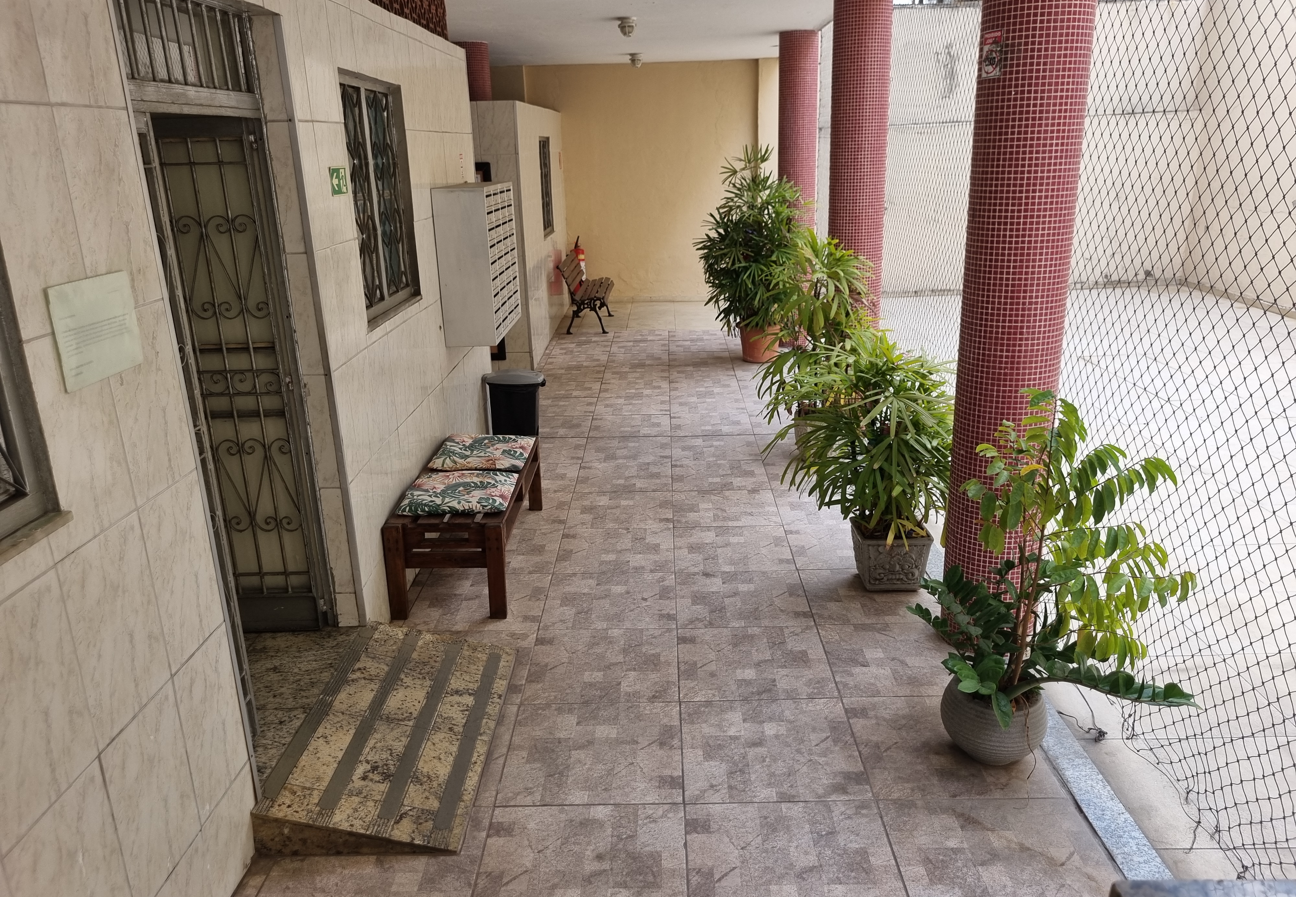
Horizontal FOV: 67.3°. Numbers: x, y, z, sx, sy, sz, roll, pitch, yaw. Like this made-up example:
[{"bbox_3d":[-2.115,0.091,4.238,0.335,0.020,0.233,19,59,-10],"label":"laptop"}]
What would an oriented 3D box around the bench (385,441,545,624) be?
[{"bbox_3d":[-0.876,0.336,4.985,0.538,0.469,1.452,-1,17,1],"label":"bench"}]

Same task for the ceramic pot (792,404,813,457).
[{"bbox_3d":[1.171,-0.075,6.427,0.333,0.272,0.333,-2,17,1],"label":"ceramic pot"}]

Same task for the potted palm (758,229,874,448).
[{"bbox_3d":[1.068,-0.657,6.260,0.714,1.488,0.696,-1,17,1],"label":"potted palm"}]

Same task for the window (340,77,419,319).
[{"bbox_3d":[-1.256,-1.143,4.495,0.079,1.041,0.962,-1,17,1],"label":"window"}]

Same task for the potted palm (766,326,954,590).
[{"bbox_3d":[0.960,0.041,4.467,0.847,1.228,0.786,-1,17,1],"label":"potted palm"}]

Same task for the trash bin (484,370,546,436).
[{"bbox_3d":[-0.923,-0.315,7.004,0.399,0.514,0.284,-1,17,1],"label":"trash bin"}]

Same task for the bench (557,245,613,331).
[{"bbox_3d":[-0.707,-1.840,11.450,0.563,0.768,1.240,-1,17,1],"label":"bench"}]

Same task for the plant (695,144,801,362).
[{"bbox_3d":[0.964,-1.826,9.193,1.056,1.984,0.938,-1,17,1],"label":"plant"}]

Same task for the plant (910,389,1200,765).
[{"bbox_3d":[1.362,0.402,3.227,0.986,1.252,0.696,-1,17,1],"label":"plant"}]

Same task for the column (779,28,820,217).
[{"bbox_3d":[1.466,-2.477,9.562,0.363,2.977,0.363,-1,17,1],"label":"column"}]

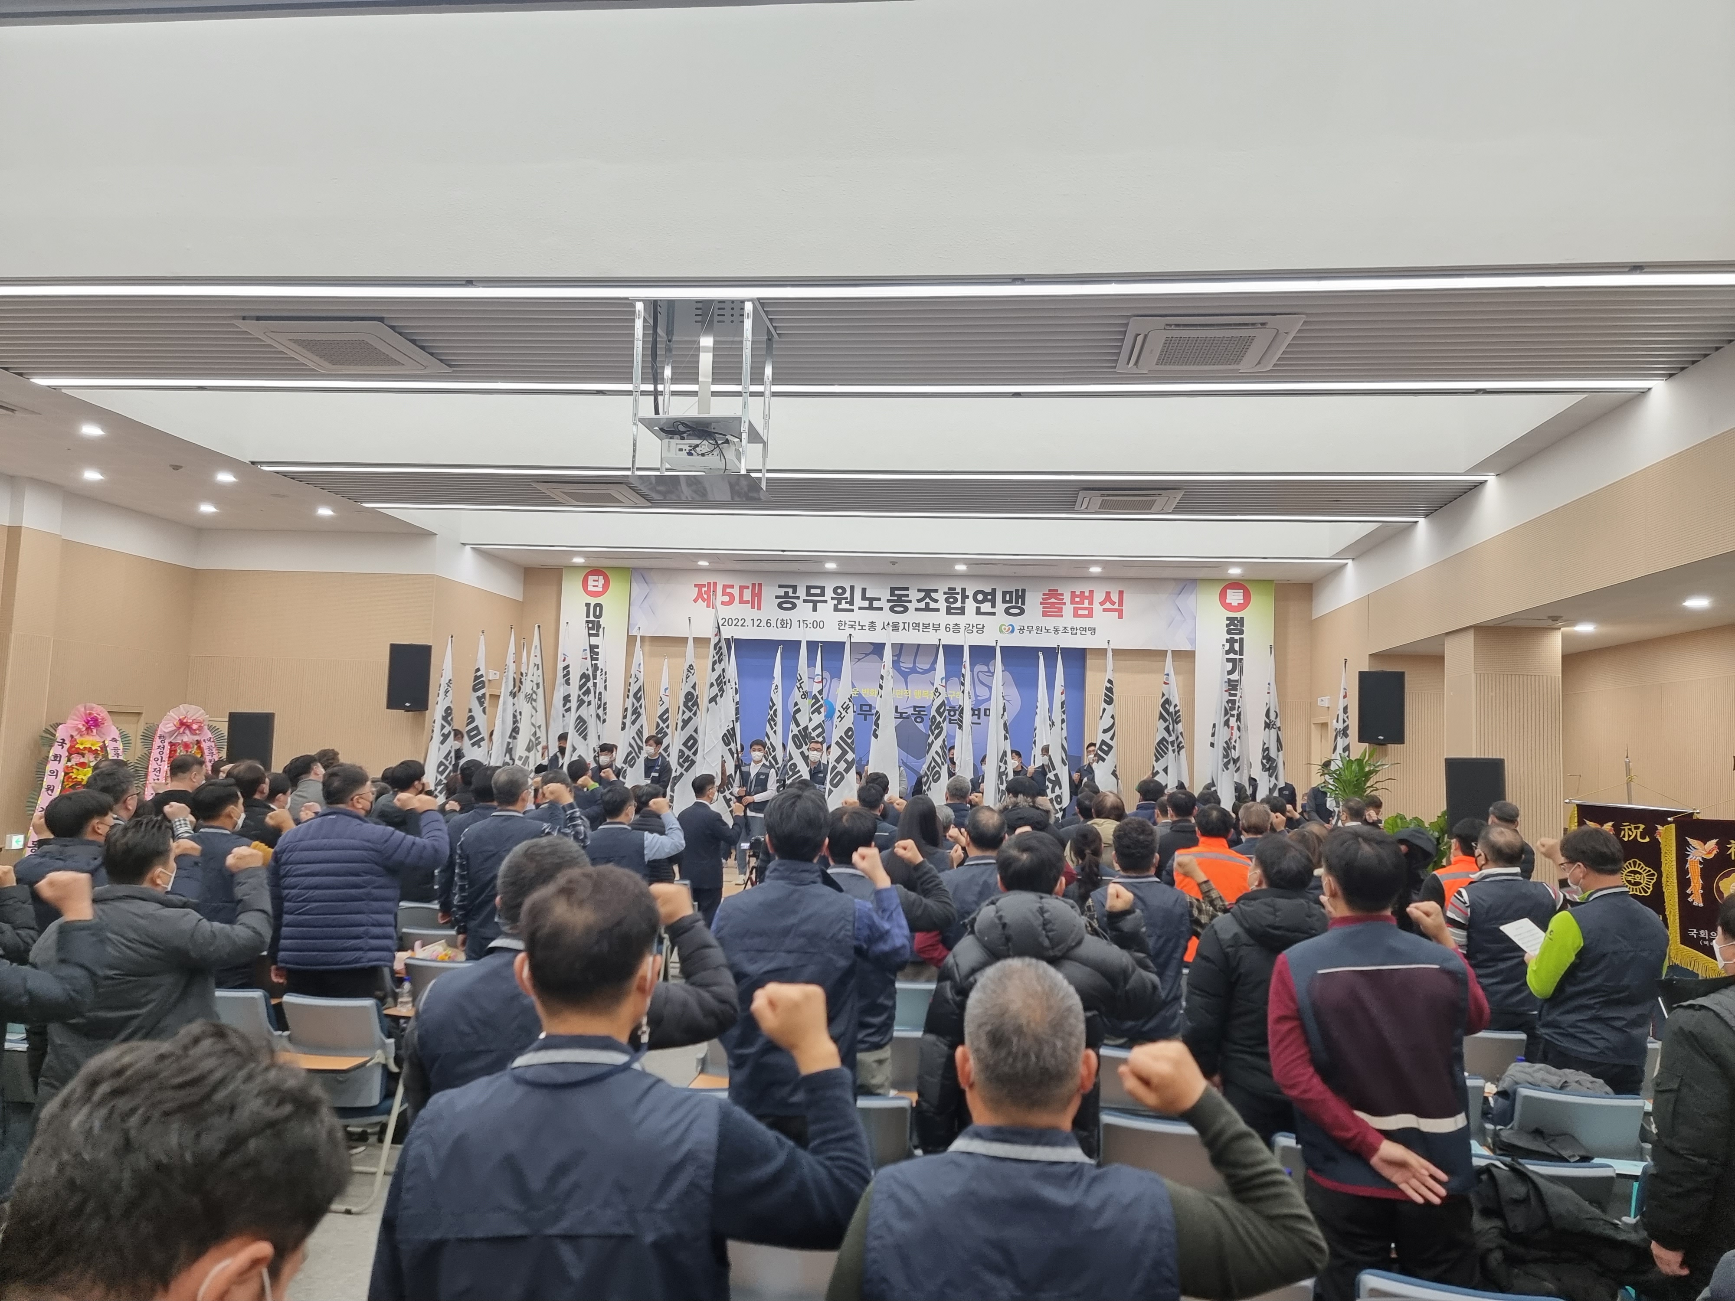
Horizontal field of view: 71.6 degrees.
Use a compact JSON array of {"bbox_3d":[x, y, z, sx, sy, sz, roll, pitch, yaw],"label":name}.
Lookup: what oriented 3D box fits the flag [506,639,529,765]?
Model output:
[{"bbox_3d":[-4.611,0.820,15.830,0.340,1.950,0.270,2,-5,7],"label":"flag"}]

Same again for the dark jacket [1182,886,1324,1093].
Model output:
[{"bbox_3d":[1.365,1.176,4.100,0.540,0.710,0.390,3,-5,-8],"label":"dark jacket"}]

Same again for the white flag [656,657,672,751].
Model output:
[{"bbox_3d":[-2.577,1.039,15.000,0.330,1.950,0.280,2,-5,7],"label":"white flag"}]

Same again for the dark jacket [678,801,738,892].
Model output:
[{"bbox_3d":[-1.324,1.620,9.917,0.470,0.730,0.340,-1,-6,32],"label":"dark jacket"}]

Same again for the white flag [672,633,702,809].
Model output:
[{"bbox_3d":[-2.180,0.779,14.244,0.360,2.100,0.250,2,-5,7],"label":"white flag"}]

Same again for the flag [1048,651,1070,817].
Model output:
[{"bbox_3d":[2.049,0.894,12.900,0.260,1.800,0.250,2,-5,7],"label":"flag"}]

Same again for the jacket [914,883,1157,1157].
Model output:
[{"bbox_3d":[0.449,0.985,3.150,0.600,0.710,0.420,2,-5,7],"label":"jacket"}]

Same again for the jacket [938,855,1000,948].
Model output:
[{"bbox_3d":[0.505,1.255,5.342,0.480,0.680,0.280,2,-5,7],"label":"jacket"}]

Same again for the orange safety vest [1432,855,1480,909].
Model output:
[{"bbox_3d":[3.436,1.497,6.875,0.470,0.640,0.280,2,-5,7],"label":"orange safety vest"}]

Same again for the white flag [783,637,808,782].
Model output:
[{"bbox_3d":[-0.899,0.870,14.987,0.360,2.000,0.270,2,-5,7],"label":"white flag"}]

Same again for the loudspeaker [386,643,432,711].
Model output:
[{"bbox_3d":[-5.286,0.305,13.900,0.470,0.750,0.430,4,-5,-17],"label":"loudspeaker"}]

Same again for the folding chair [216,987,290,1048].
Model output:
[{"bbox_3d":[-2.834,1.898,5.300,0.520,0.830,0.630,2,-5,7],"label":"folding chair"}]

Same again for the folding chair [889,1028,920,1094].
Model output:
[{"bbox_3d":[0.031,1.920,4.951,0.540,0.820,0.580,2,-5,7],"label":"folding chair"}]

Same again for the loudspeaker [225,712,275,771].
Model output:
[{"bbox_3d":[-5.755,0.945,11.169,0.440,0.720,0.400,4,-5,-19],"label":"loudspeaker"}]

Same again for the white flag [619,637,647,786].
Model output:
[{"bbox_3d":[-2.854,0.718,14.431,0.330,1.820,0.220,2,-5,7],"label":"white flag"}]

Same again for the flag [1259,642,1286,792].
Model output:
[{"bbox_3d":[4.688,0.882,13.920,0.320,1.850,0.220,2,-5,7],"label":"flag"}]

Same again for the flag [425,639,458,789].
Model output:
[{"bbox_3d":[-5.032,0.824,14.200,0.420,2.050,0.320,2,-5,7],"label":"flag"}]

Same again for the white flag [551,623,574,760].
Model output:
[{"bbox_3d":[-3.963,0.539,15.388,0.300,1.800,0.220,2,-5,7],"label":"white flag"}]

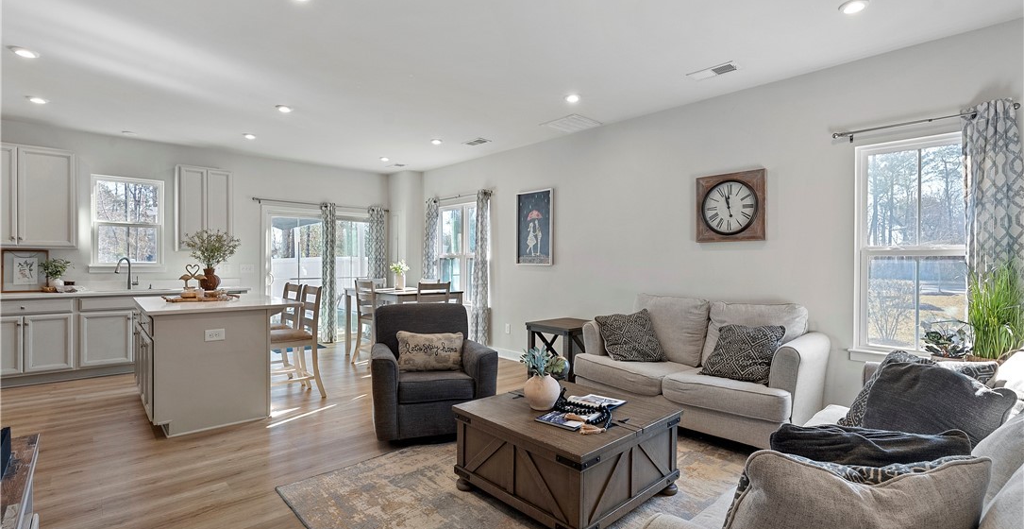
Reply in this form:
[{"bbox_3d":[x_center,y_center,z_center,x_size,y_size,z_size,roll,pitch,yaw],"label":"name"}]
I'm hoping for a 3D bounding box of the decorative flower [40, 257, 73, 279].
[{"bbox_3d":[-4.867,0.045,4.860,0.250,0.240,0.240,0,1,-42],"label":"decorative flower"}]

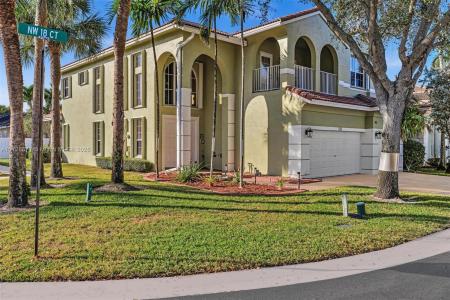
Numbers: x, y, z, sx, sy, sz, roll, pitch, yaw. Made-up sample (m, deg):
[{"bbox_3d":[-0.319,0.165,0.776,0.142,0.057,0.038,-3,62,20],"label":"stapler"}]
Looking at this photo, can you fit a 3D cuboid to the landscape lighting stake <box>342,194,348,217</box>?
[{"bbox_3d":[2.611,1.192,7.844,0.110,0.510,0.110,0,1,0],"label":"landscape lighting stake"}]

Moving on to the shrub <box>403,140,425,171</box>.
[{"bbox_3d":[10.989,0.301,21.180,1.400,1.750,1.400,-1,2,-42],"label":"shrub"}]

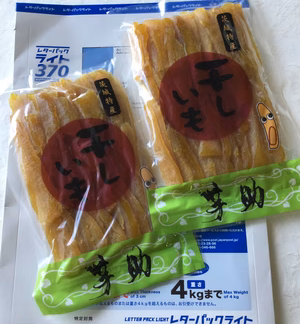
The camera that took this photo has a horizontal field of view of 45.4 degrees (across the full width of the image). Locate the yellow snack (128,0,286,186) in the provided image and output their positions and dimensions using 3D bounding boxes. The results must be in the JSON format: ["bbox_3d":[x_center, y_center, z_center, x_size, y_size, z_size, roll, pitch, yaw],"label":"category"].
[{"bbox_3d":[0.053,-0.069,0.348,0.116,0.027,0.172,-11,77,-1],"label":"yellow snack"}]

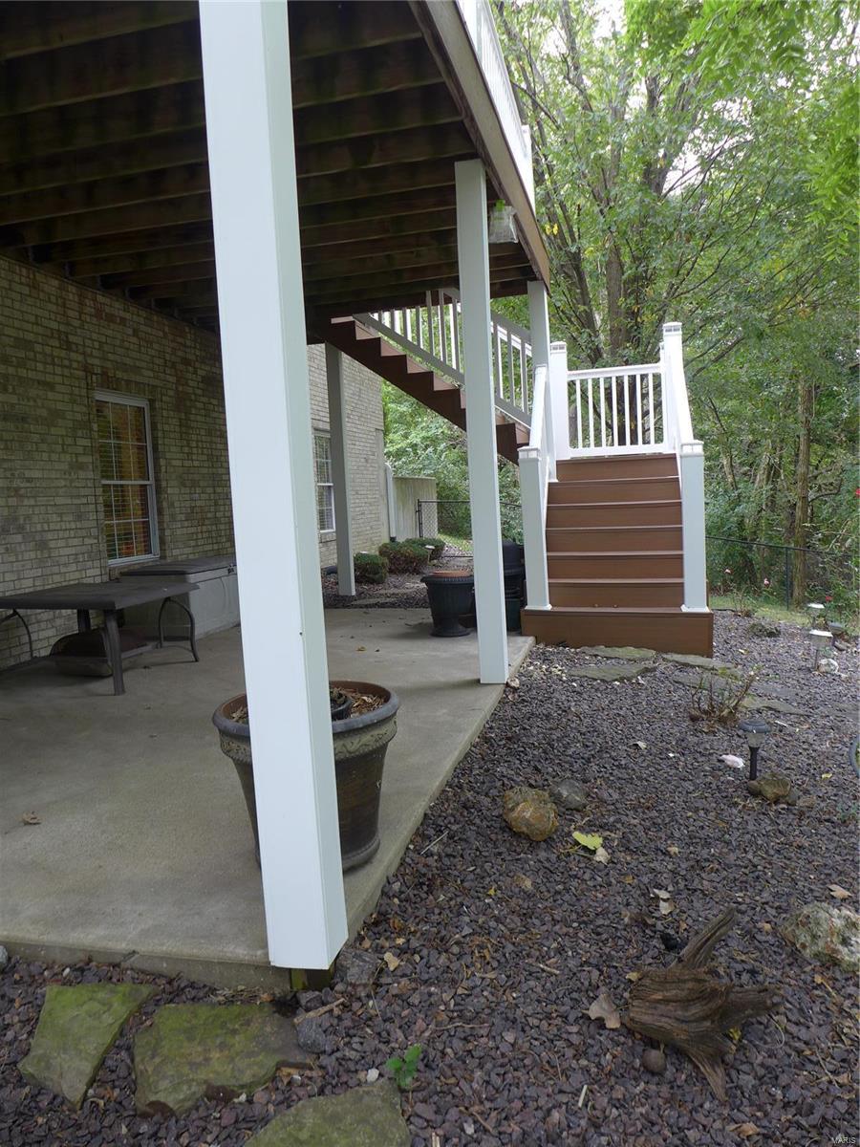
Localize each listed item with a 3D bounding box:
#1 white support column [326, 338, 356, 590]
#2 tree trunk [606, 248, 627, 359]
[{"bbox_3d":[-0.986,-1.121,8.721,0.150,2.730,0.150,-1,7,15],"label":"white support column"},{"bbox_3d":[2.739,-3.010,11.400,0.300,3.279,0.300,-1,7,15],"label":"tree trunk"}]

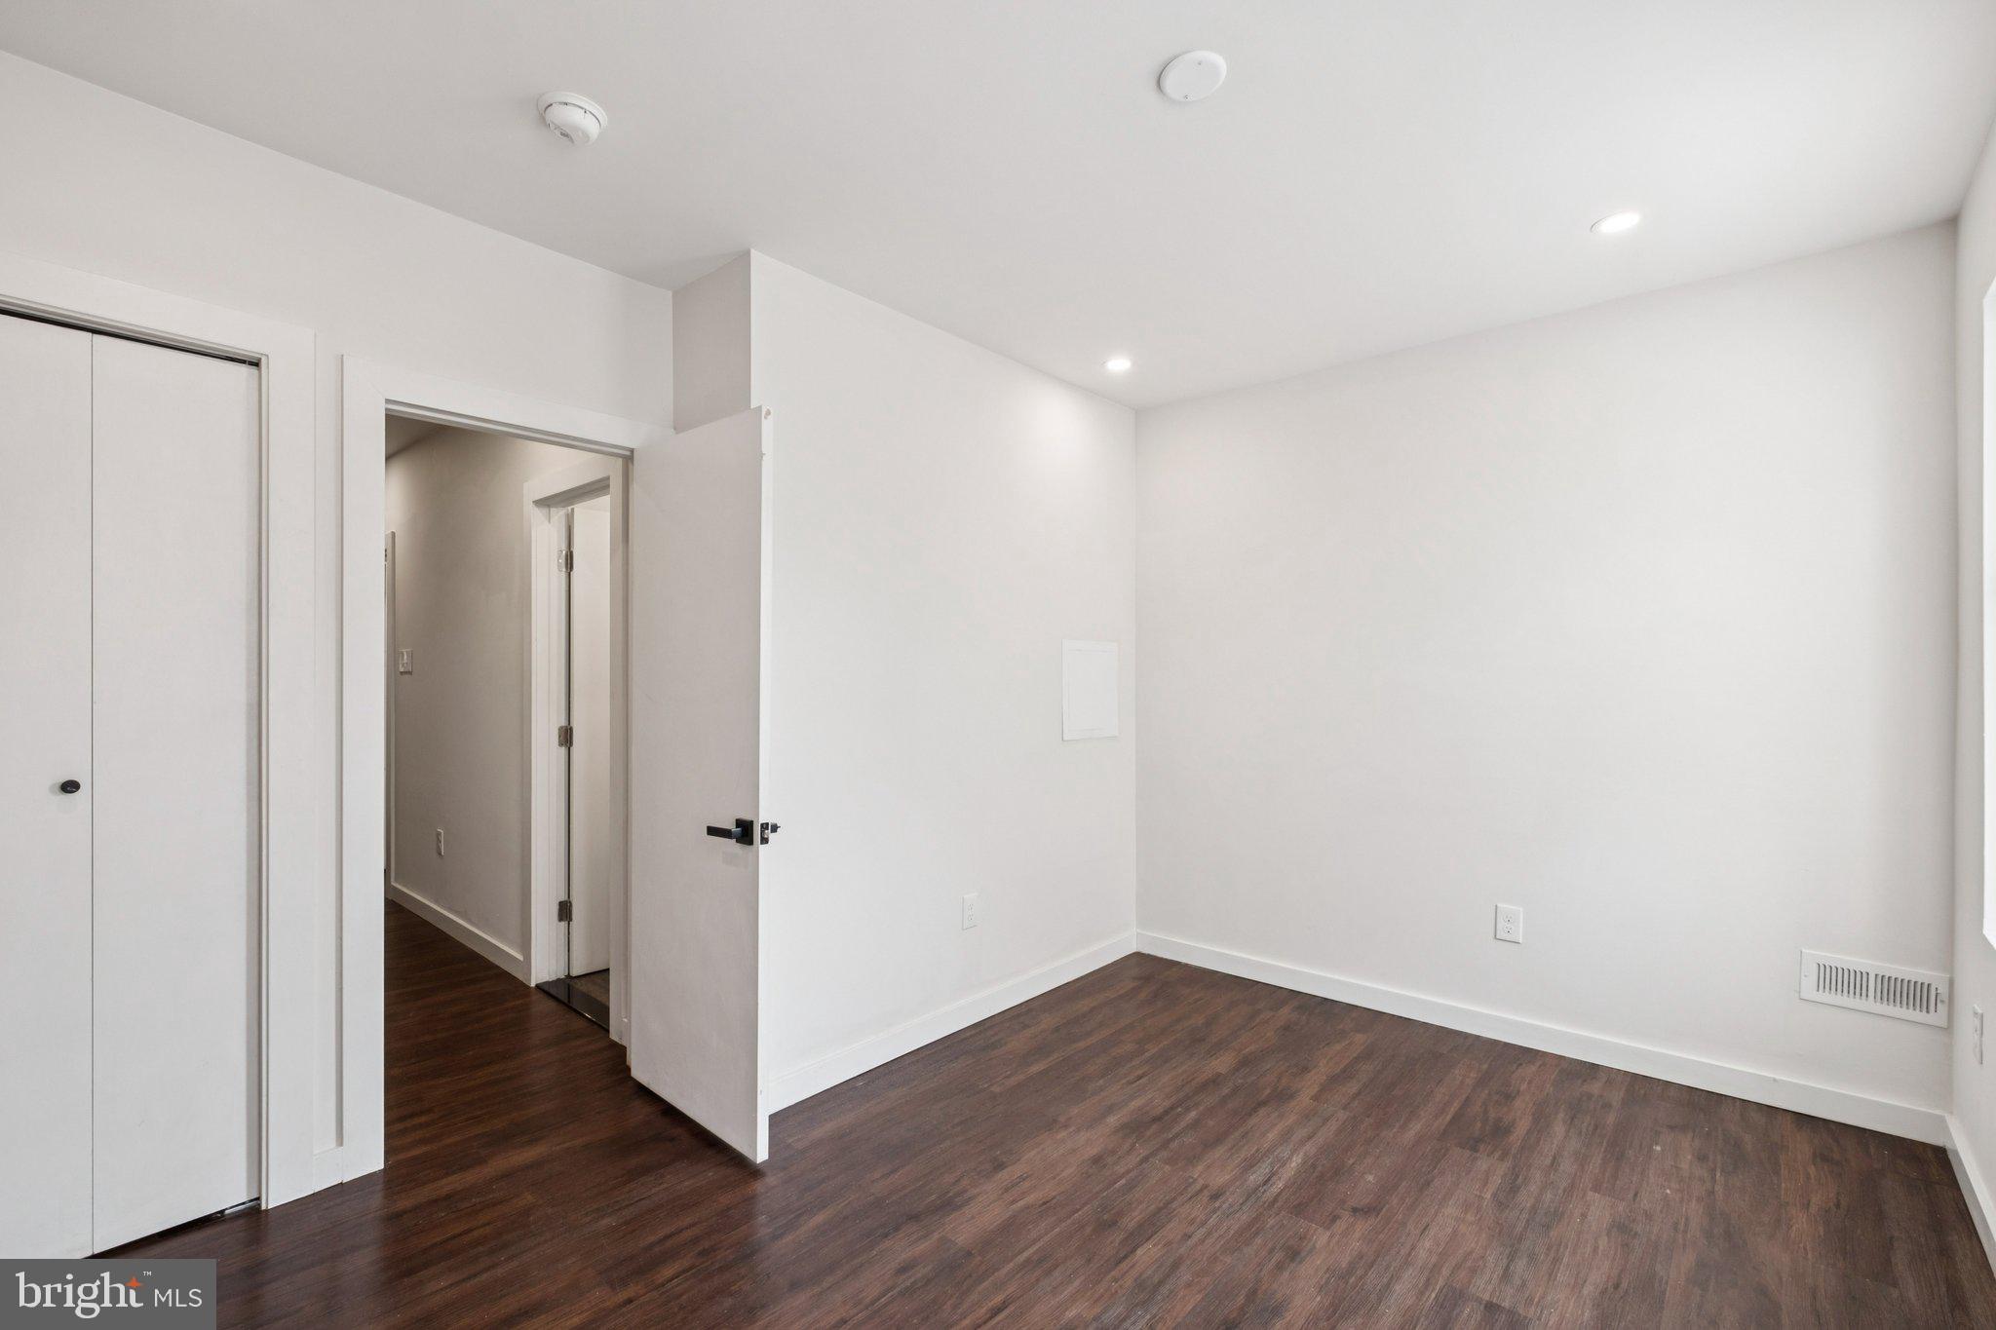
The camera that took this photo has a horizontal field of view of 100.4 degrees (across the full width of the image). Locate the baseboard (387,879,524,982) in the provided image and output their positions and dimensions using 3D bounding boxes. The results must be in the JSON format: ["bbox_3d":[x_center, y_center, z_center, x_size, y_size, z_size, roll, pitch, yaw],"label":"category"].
[{"bbox_3d":[-2.728,1.301,4.150,2.018,0.097,0.016,0,0,40],"label":"baseboard"}]

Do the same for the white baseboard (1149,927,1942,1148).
[{"bbox_3d":[1.641,1.290,3.094,2.555,0.097,0.016,0,0,39],"label":"white baseboard"}]

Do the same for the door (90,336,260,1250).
[{"bbox_3d":[-1.936,0.290,1.969,0.035,2.040,0.286,0,0,42],"label":"door"}]

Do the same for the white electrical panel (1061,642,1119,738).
[{"bbox_3d":[0.425,0.110,3.677,0.022,0.431,0.419,0,0,42],"label":"white electrical panel"}]

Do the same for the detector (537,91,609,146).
[{"bbox_3d":[-0.924,-1.185,1.813,0.138,0.041,0.138,0,0,0],"label":"detector"}]

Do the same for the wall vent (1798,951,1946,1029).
[{"bbox_3d":[2.504,0.928,2.382,0.294,0.146,0.014,0,0,40],"label":"wall vent"}]

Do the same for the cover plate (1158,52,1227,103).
[{"bbox_3d":[0.397,-1.199,1.699,0.139,0.018,0.139,0,0,0],"label":"cover plate"}]

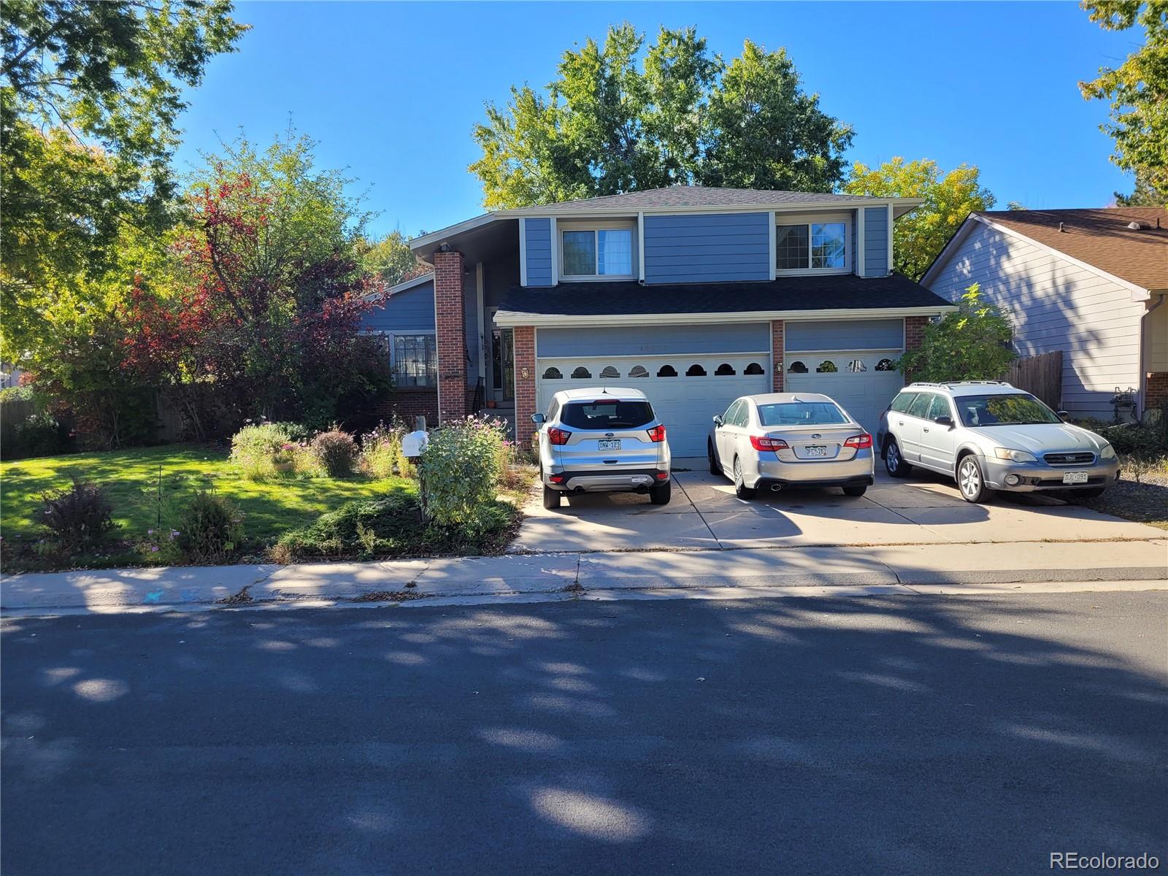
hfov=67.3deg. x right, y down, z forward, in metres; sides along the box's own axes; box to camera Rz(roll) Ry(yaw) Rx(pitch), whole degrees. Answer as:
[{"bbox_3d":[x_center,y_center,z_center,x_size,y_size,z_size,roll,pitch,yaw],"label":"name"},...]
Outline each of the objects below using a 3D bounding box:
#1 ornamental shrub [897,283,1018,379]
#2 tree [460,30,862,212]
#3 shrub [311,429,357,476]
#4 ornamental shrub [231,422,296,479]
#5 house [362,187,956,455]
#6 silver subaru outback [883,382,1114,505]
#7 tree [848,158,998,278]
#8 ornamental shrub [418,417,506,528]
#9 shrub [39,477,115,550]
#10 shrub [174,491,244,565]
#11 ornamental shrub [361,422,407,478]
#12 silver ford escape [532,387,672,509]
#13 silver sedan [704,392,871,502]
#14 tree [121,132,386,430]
[{"bbox_3d":[7.284,-1.351,17.183,2.300,3.300,2.200,-1,3,0],"label":"ornamental shrub"},{"bbox_3d":[3.244,-8.746,35.530,14.800,15.710,13.500,-1,4,0],"label":"tree"},{"bbox_3d":[-4.324,0.277,15.200,0.800,0.820,0.800,-1,3,0],"label":"shrub"},{"bbox_3d":[-5.923,0.228,16.200,1.170,1.030,1.100,-1,4,0],"label":"ornamental shrub"},{"bbox_3d":[1.651,-3.193,23.811,14.400,6.900,12.600,-1,3,4],"label":"house"},{"bbox_3d":[6.190,-0.020,13.700,1.800,1.600,4.800,-1,5,-3],"label":"silver subaru outback"},{"bbox_3d":[11.564,-5.188,30.302,5.500,8.960,5.300,-1,4,0],"label":"tree"},{"bbox_3d":[-1.472,0.435,10.600,1.030,1.400,1.000,-1,4,0],"label":"ornamental shrub"},{"bbox_3d":[-5.998,0.892,10.400,0.860,0.840,0.840,-1,4,0],"label":"shrub"},{"bbox_3d":[-4.201,1.009,9.850,0.770,0.790,0.750,-1,3,0],"label":"shrub"},{"bbox_3d":[-3.620,0.225,16.000,0.860,1.030,0.850,-1,4,0],"label":"ornamental shrub"},{"bbox_3d":[0.225,0.030,13.880,1.880,1.690,4.500,-1,4,-3],"label":"silver ford escape"},{"bbox_3d":[3.190,0.025,14.100,1.850,1.500,4.800,-1,5,1],"label":"silver sedan"},{"bbox_3d":[-7.952,-3.597,20.863,6.300,7.600,5.900,-1,3,0],"label":"tree"}]

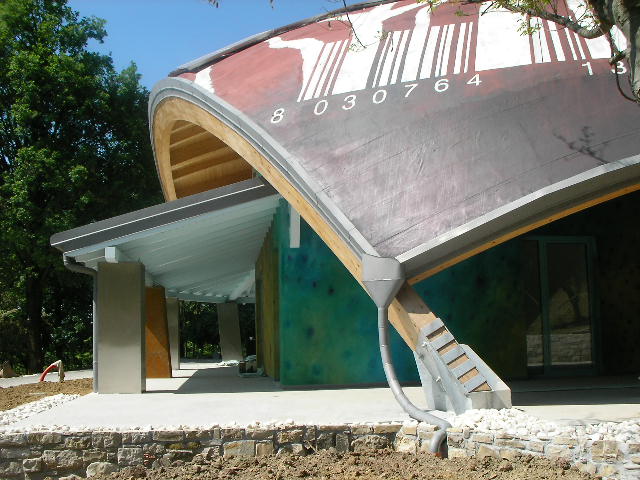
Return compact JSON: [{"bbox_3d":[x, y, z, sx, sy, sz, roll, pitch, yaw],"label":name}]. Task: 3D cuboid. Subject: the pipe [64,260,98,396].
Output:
[{"bbox_3d":[-4.250,1.492,12.866,0.580,2.400,0.250,0,-7,-8],"label":"pipe"}]

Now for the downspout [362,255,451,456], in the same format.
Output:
[{"bbox_3d":[0.938,1.223,7.985,0.800,2.130,0.800,0,-7,-8],"label":"downspout"}]

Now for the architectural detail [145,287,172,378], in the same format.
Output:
[{"bbox_3d":[-3.938,2.182,17.040,0.720,2.120,0.450,-2,-7,-8],"label":"architectural detail"}]

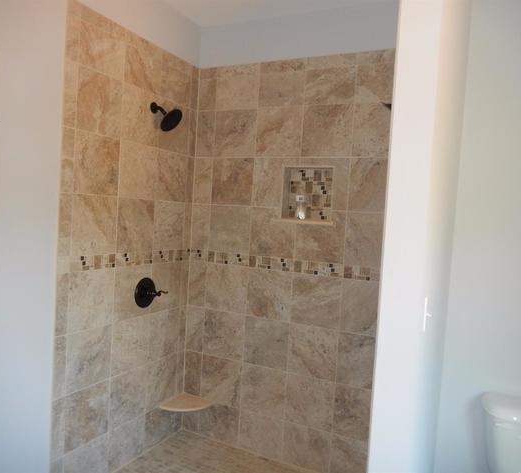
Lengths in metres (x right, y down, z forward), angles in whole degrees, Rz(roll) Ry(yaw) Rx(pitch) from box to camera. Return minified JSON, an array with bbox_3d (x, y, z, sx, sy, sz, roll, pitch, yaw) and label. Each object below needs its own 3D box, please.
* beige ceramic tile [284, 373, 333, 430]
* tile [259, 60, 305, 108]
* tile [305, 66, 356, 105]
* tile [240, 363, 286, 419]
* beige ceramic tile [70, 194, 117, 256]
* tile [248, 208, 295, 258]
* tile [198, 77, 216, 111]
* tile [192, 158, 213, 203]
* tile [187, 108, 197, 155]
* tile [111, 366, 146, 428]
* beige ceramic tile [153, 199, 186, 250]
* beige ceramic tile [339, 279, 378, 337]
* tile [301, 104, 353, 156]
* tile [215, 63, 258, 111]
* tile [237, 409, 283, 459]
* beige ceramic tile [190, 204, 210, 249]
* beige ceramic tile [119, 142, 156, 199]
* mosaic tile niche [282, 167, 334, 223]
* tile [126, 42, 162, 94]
[{"bbox_3d":[0.295,0.990,2.717,0.302,0.302,0.010,5,3,27],"label":"beige ceramic tile"},{"bbox_3d":[0.130,-0.929,2.785,0.303,0.279,0.013,5,3,26],"label":"tile"},{"bbox_3d":[0.403,-0.869,2.634,0.306,0.202,0.011,5,3,27],"label":"tile"},{"bbox_3d":[0.021,0.962,2.852,0.306,0.295,0.011,5,3,27],"label":"tile"},{"bbox_3d":[-0.843,-0.059,2.329,0.010,0.302,0.302,5,3,26],"label":"beige ceramic tile"},{"bbox_3d":[0.077,-0.021,2.824,0.303,0.305,0.013,5,3,26],"label":"tile"},{"bbox_3d":[-0.343,-0.928,3.015,0.130,0.202,0.011,5,3,27],"label":"tile"},{"bbox_3d":[-0.378,-0.368,3.042,0.145,0.302,0.010,5,3,26],"label":"tile"},{"bbox_3d":[-0.457,-0.682,3.040,0.012,0.304,0.075,4,2,26],"label":"tile"},{"bbox_3d":[-0.766,0.930,2.644,0.010,0.302,0.302,5,3,26],"label":"tile"},{"bbox_3d":[-0.577,-0.063,2.890,0.012,0.304,0.303,4,2,26],"label":"beige ceramic tile"},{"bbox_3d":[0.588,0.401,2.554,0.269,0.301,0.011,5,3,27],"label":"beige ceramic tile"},{"bbox_3d":[0.389,-0.613,2.654,0.302,0.302,0.010,5,3,26],"label":"tile"},{"bbox_3d":[-0.140,-0.954,2.905,0.302,0.284,0.010,5,3,27],"label":"tile"},{"bbox_3d":[0.004,1.242,2.864,0.302,0.240,0.010,5,3,26],"label":"tile"},{"bbox_3d":[-0.399,-0.059,3.060,0.138,0.305,0.013,5,3,26],"label":"beige ceramic tile"},{"bbox_3d":[-0.695,-0.368,2.603,0.012,0.306,0.303,4,2,26],"label":"beige ceramic tile"},{"bbox_3d":[0.299,-0.253,2.754,0.323,0.326,0.092,5,3,26],"label":"mosaic tile niche"},{"bbox_3d":[-0.661,-0.930,2.564,0.013,0.209,0.310,5,3,26],"label":"tile"}]

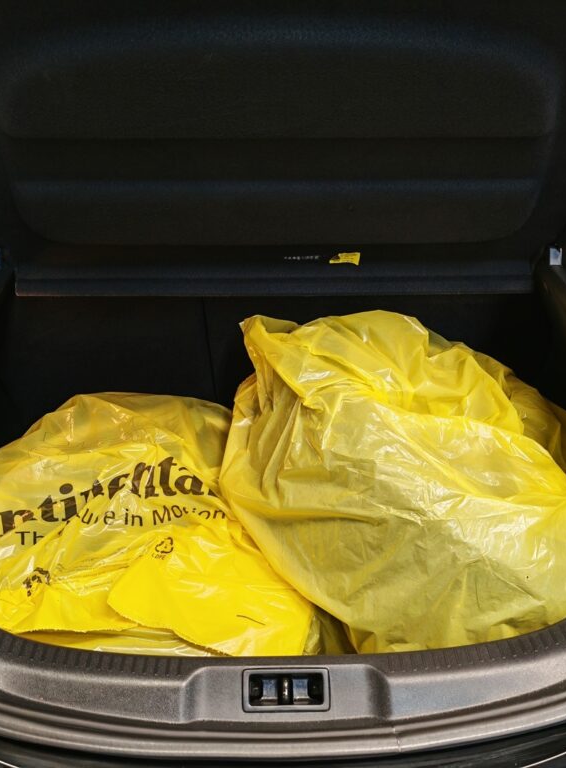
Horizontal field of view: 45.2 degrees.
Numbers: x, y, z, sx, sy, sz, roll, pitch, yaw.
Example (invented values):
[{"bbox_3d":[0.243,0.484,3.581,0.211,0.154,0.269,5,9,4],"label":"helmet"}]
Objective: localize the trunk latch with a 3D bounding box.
[{"bbox_3d":[0.007,0.379,0.842,0.105,0.040,0.050,-1,30,-1],"label":"trunk latch"}]

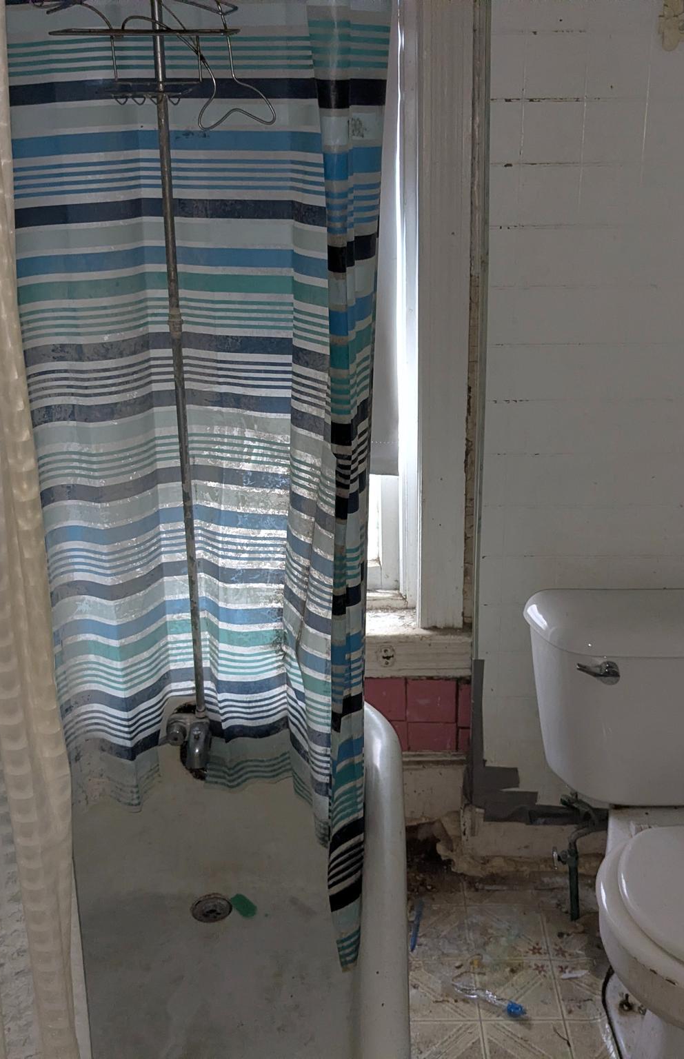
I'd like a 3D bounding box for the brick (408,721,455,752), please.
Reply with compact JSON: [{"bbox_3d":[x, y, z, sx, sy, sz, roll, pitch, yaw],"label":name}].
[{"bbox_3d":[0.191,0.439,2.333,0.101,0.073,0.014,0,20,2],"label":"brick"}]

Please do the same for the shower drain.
[{"bbox_3d":[-0.254,0.747,2.158,0.082,0.015,0.082,0,20,2],"label":"shower drain"}]

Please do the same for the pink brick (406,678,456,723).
[{"bbox_3d":[0.187,0.354,2.302,0.102,0.103,0.014,0,20,2],"label":"pink brick"}]

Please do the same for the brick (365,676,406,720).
[{"bbox_3d":[0.083,0.353,2.305,0.101,0.100,0.014,0,20,2],"label":"brick"}]

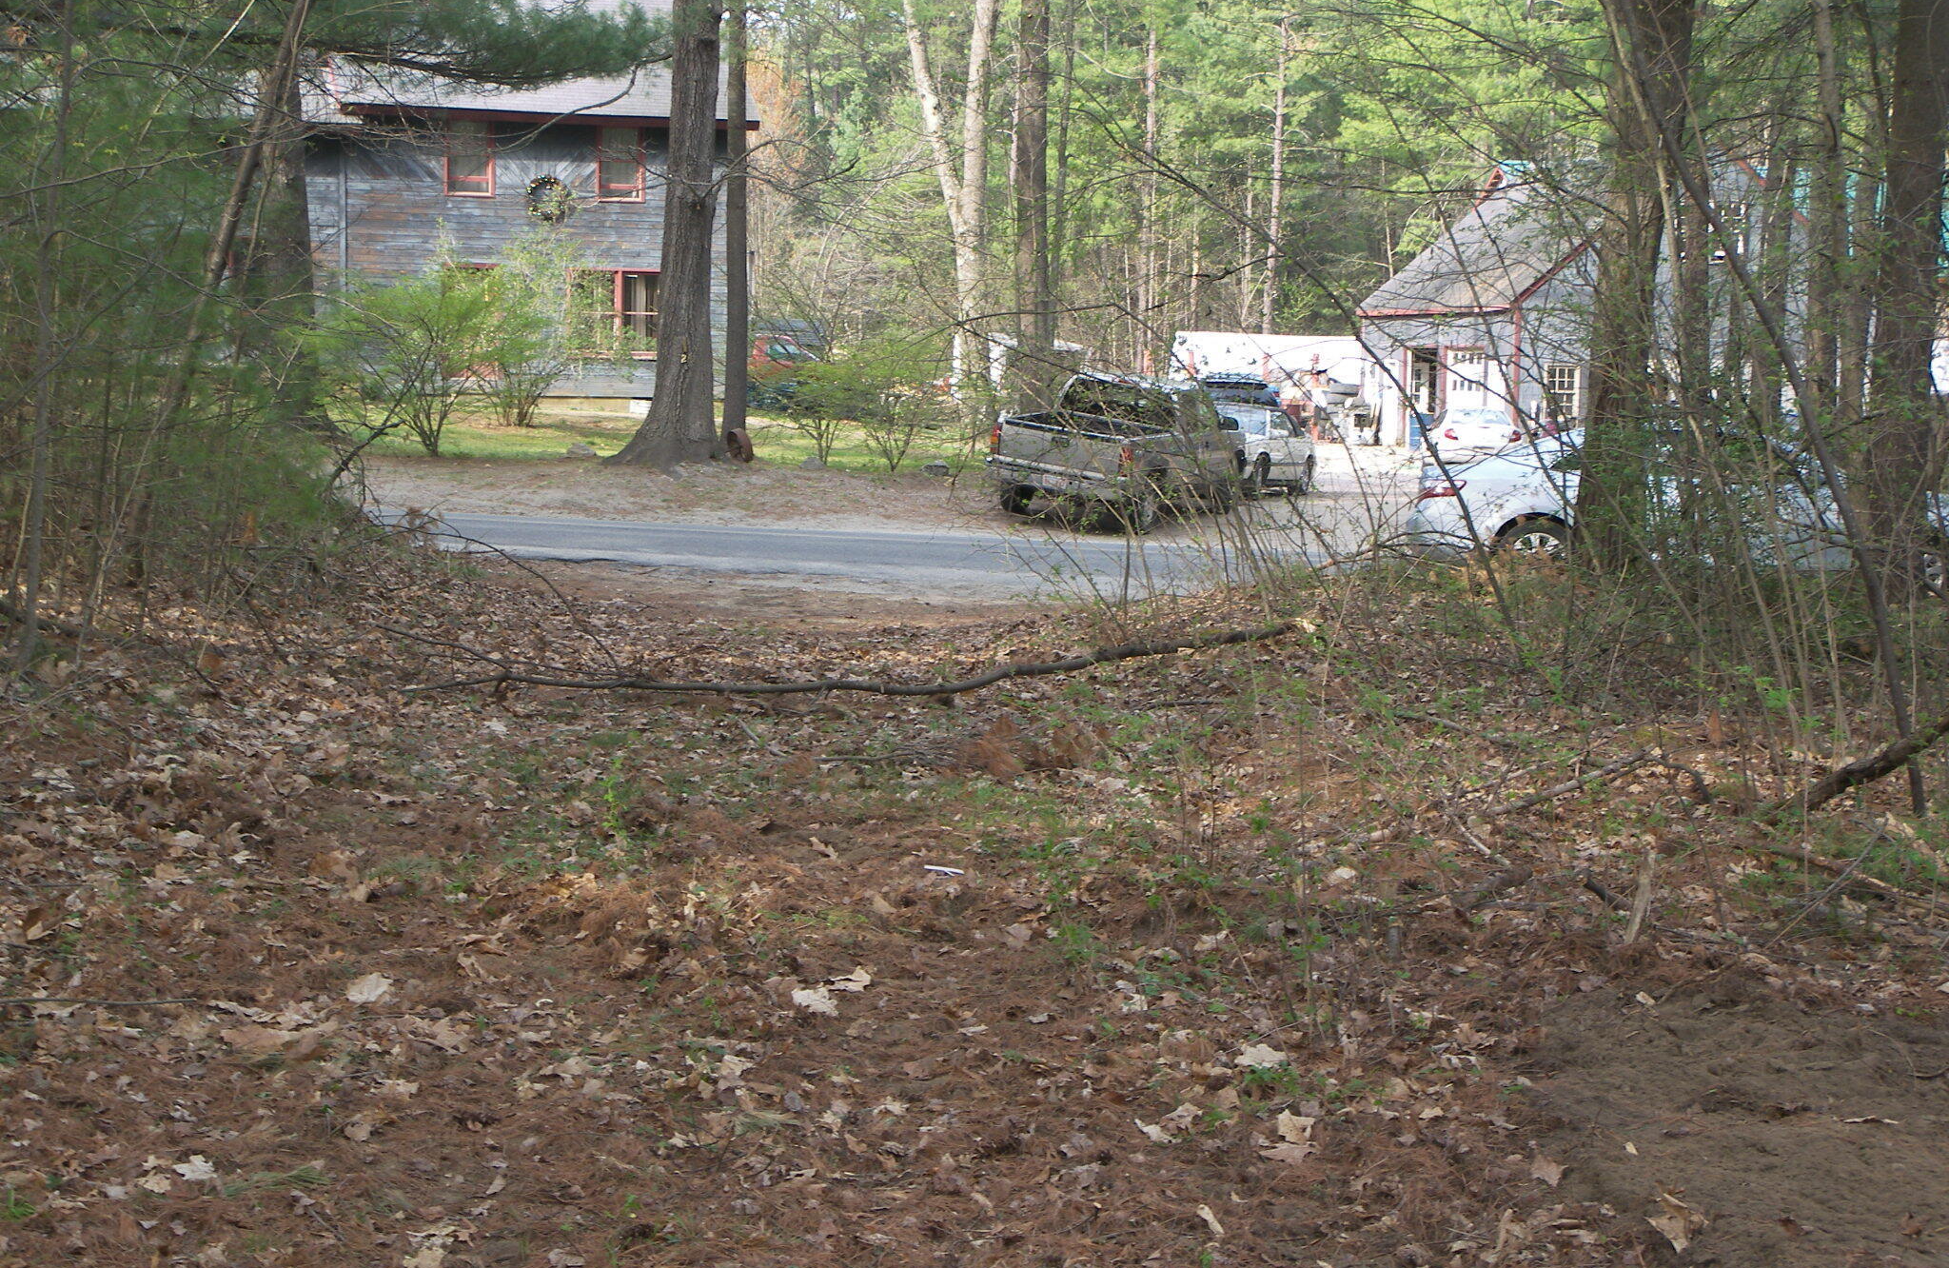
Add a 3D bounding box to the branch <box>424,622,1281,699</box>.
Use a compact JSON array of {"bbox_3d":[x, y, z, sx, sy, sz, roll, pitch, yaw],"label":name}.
[{"bbox_3d":[-0.581,0.152,19.485,5.292,0.370,0.875,0,4,-10],"label":"branch"}]

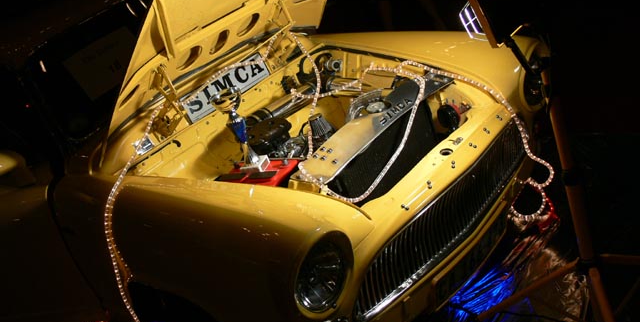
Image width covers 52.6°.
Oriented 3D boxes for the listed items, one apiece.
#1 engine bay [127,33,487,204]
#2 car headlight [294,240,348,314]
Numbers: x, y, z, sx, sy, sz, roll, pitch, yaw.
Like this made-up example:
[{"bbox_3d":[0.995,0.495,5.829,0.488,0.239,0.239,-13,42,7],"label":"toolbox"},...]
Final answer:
[{"bbox_3d":[0.022,-0.005,2.390,0.970,0.480,1.080,4,31,44],"label":"engine bay"},{"bbox_3d":[-0.015,0.290,1.647,0.100,0.185,0.185,4,31,44],"label":"car headlight"}]

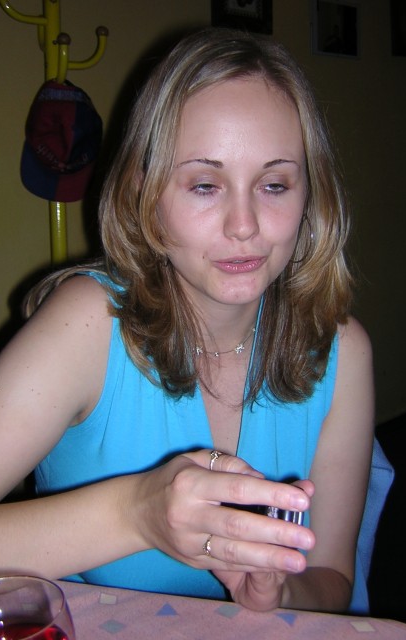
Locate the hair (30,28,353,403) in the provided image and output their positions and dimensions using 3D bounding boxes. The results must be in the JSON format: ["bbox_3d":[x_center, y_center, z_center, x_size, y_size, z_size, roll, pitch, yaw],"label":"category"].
[{"bbox_3d":[-0.014,-0.098,0.715,0.280,0.340,0.240,-4,17,-12],"label":"hair"}]

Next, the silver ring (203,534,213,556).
[{"bbox_3d":[0.005,0.158,0.515,0.005,0.019,0.020,11,-2,19],"label":"silver ring"}]

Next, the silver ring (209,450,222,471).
[{"bbox_3d":[0.009,0.105,0.540,0.005,0.021,0.020,18,42,15],"label":"silver ring"}]

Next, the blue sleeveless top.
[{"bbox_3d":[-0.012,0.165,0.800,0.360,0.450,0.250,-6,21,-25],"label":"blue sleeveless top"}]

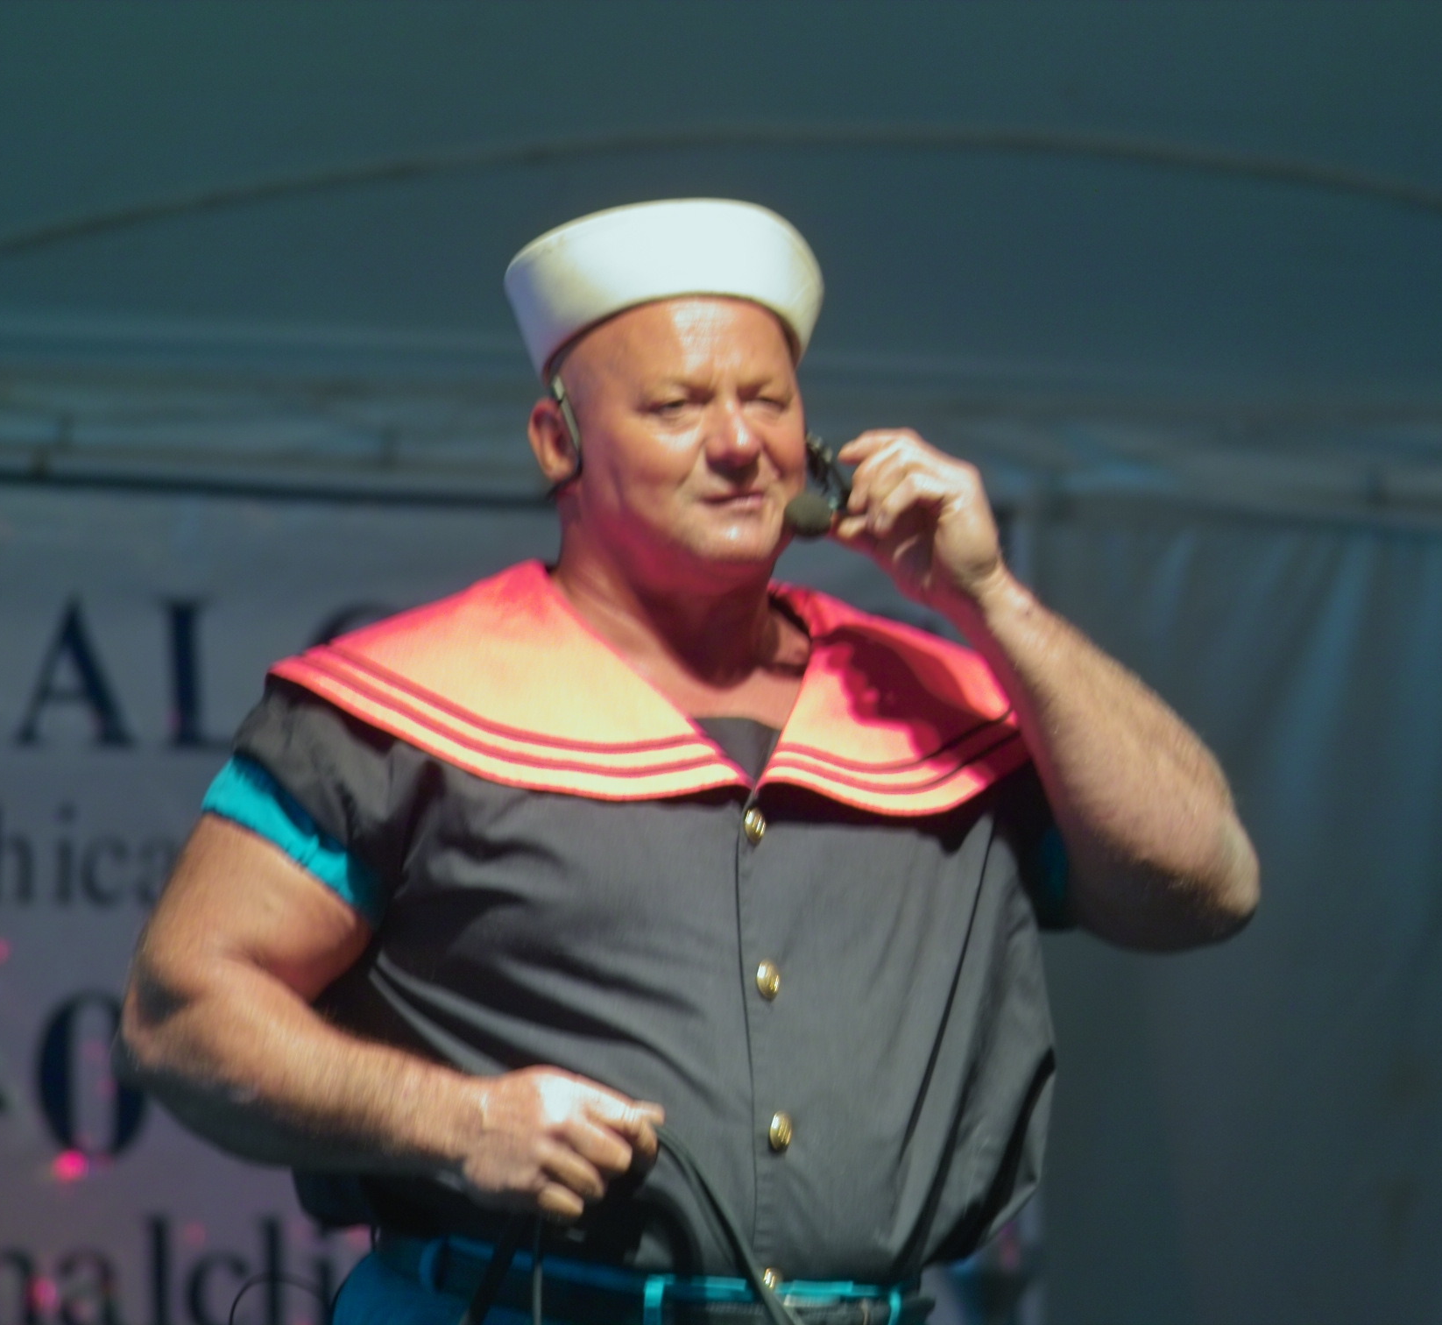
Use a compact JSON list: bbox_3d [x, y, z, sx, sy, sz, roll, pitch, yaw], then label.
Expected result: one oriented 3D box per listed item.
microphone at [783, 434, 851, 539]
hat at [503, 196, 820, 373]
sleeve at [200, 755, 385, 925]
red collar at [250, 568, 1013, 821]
[{"bbox_3d":[0.065,-0.119,6.660,0.048,0.071,0.050,2,-6,-20],"label":"microphone"},{"bbox_3d":[-0.037,-0.234,6.760,0.218,0.090,0.230,-4,-29,-2],"label":"hat"},{"bbox_3d":[-0.287,0.120,6.640,0.140,0.065,0.140,33,-11,-21],"label":"sleeve"},{"bbox_3d":[-0.044,0.019,6.750,0.520,0.200,0.310,2,-6,-25],"label":"red collar"}]

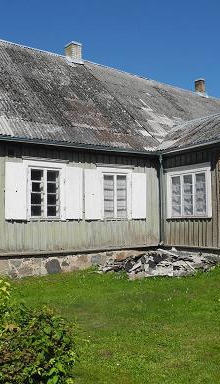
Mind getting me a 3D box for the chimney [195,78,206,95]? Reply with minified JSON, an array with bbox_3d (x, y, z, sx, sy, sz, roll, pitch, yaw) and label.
[{"bbox_3d":[5.137,-5.967,23.556,0.440,0.880,0.440,2,-5,-35],"label":"chimney"}]

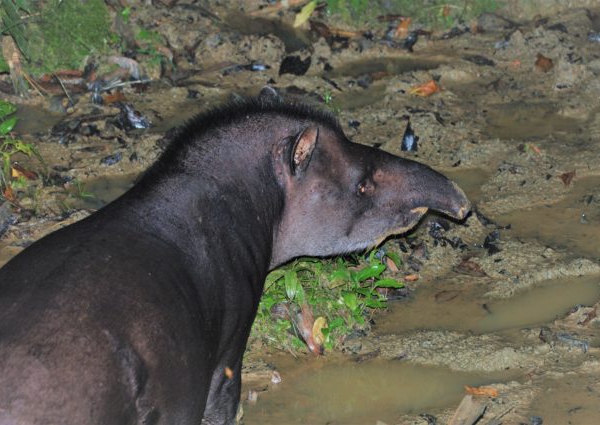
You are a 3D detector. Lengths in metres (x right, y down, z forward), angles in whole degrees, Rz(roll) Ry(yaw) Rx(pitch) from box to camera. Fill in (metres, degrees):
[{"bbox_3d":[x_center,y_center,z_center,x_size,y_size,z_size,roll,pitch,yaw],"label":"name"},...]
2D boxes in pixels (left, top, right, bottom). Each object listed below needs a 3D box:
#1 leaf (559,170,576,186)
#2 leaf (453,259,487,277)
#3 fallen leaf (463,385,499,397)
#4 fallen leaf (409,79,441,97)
[{"bbox_3d":[0.675,-0.086,13.449,0.047,0.020,0.055,0,19,0],"label":"leaf"},{"bbox_3d":[0.408,0.132,12.819,0.083,0.017,0.070,0,19,0],"label":"leaf"},{"bbox_3d":[0.410,0.402,12.043,0.077,0.012,0.050,0,19,0],"label":"fallen leaf"},{"bbox_3d":[0.331,-0.332,14.161,0.085,0.022,0.065,0,19,0],"label":"fallen leaf"}]

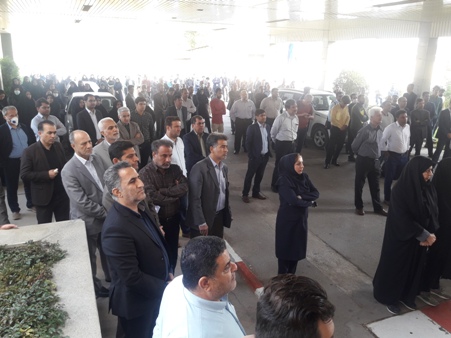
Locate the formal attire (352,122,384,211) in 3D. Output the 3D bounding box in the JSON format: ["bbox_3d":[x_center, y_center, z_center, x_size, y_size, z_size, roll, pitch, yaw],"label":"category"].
[{"bbox_3d":[2.376,0.015,6.017,0.520,1.490,0.360,-8,18,-28],"label":"formal attire"}]

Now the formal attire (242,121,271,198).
[{"bbox_3d":[0.568,-0.157,6.554,0.360,1.440,0.540,15,21,40],"label":"formal attire"}]

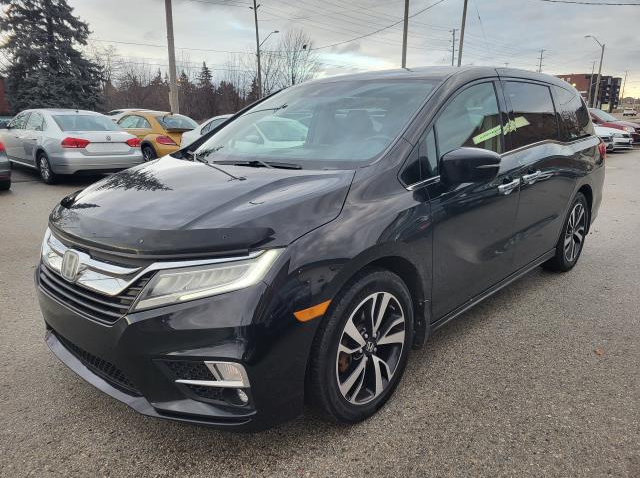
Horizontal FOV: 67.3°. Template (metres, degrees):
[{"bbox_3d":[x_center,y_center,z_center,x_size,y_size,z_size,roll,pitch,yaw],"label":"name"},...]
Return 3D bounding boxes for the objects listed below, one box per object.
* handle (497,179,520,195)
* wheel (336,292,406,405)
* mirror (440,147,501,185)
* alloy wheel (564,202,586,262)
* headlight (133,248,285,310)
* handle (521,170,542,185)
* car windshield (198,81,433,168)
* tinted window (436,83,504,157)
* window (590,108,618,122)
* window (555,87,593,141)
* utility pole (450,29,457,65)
[{"bbox_3d":[1.188,-0.323,3.014,0.065,0.065,0.280,12,19,42],"label":"handle"},{"bbox_3d":[0.185,0.492,2.280,0.190,0.520,0.520,12,19,42],"label":"wheel"},{"bbox_3d":[0.759,-0.379,2.443,0.250,0.190,0.190,9,17,37],"label":"mirror"},{"bbox_3d":[2.241,-0.066,4.379,0.180,0.520,0.520,12,19,42],"label":"alloy wheel"},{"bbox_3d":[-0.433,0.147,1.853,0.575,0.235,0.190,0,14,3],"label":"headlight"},{"bbox_3d":[1.435,-0.426,3.264,0.060,0.052,0.275,12,19,42],"label":"handle"},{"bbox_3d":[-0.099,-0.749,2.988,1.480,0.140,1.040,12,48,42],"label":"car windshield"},{"bbox_3d":[0.857,-0.673,2.783,0.070,0.510,0.900,-10,4,45],"label":"tinted window"},{"bbox_3d":[11.088,-4.830,18.800,1.350,0.140,0.740,-14,55,-43],"label":"window"},{"bbox_3d":[2.224,-1.093,4.222,0.080,0.430,1.070,-12,2,42],"label":"window"},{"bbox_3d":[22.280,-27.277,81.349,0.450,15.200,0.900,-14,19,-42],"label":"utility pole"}]

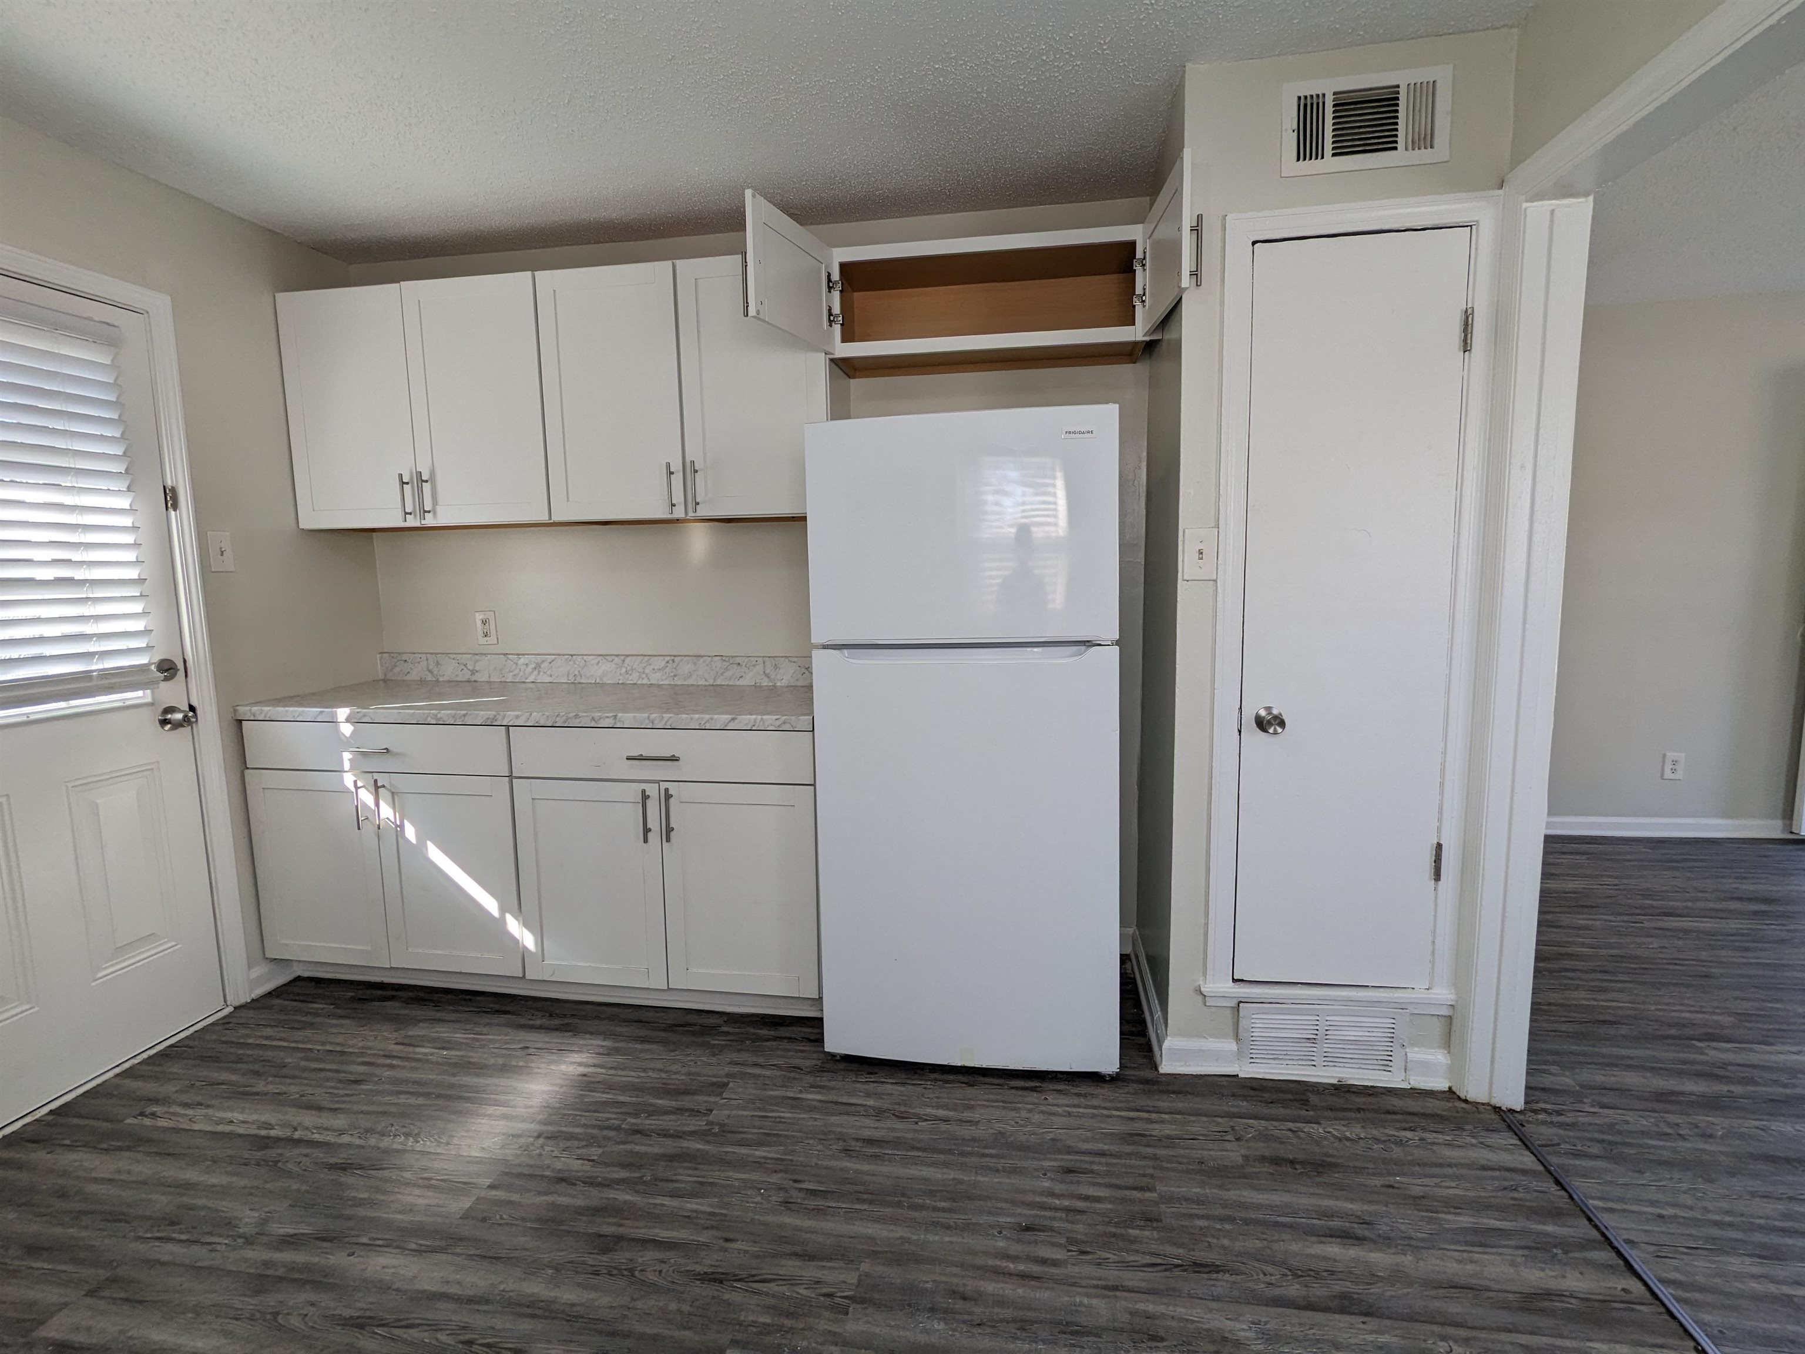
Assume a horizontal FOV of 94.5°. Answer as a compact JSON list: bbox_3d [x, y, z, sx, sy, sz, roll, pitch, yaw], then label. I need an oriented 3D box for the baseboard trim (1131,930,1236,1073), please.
[{"bbox_3d":[0.823,0.947,2.495,0.197,0.092,0.698,0,7,9],"label":"baseboard trim"}]

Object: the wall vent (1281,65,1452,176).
[{"bbox_3d":[1.024,-1.226,1.844,0.341,0.194,0.024,0,7,9],"label":"wall vent"}]

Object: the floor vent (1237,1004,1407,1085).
[{"bbox_3d":[1.058,0.931,2.102,0.396,0.204,0.027,0,7,9],"label":"floor vent"}]

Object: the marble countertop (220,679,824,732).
[{"bbox_3d":[-1.139,0.083,2.787,1.928,0.040,0.650,0,7,9],"label":"marble countertop"}]

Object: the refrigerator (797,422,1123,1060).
[{"bbox_3d":[0.207,0.166,2.442,0.758,1.675,0.770,0,7,9],"label":"refrigerator"}]

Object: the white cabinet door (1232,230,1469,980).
[{"bbox_3d":[1.052,-0.112,1.995,0.464,1.777,0.038,0,7,9],"label":"white cabinet door"}]

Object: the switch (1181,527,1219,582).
[{"bbox_3d":[0.718,-0.293,2.009,0.076,0.123,0.018,0,7,9],"label":"switch"}]

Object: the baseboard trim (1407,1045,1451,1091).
[{"bbox_3d":[1.309,0.989,2.076,0.105,0.092,0.016,0,7,9],"label":"baseboard trim"}]

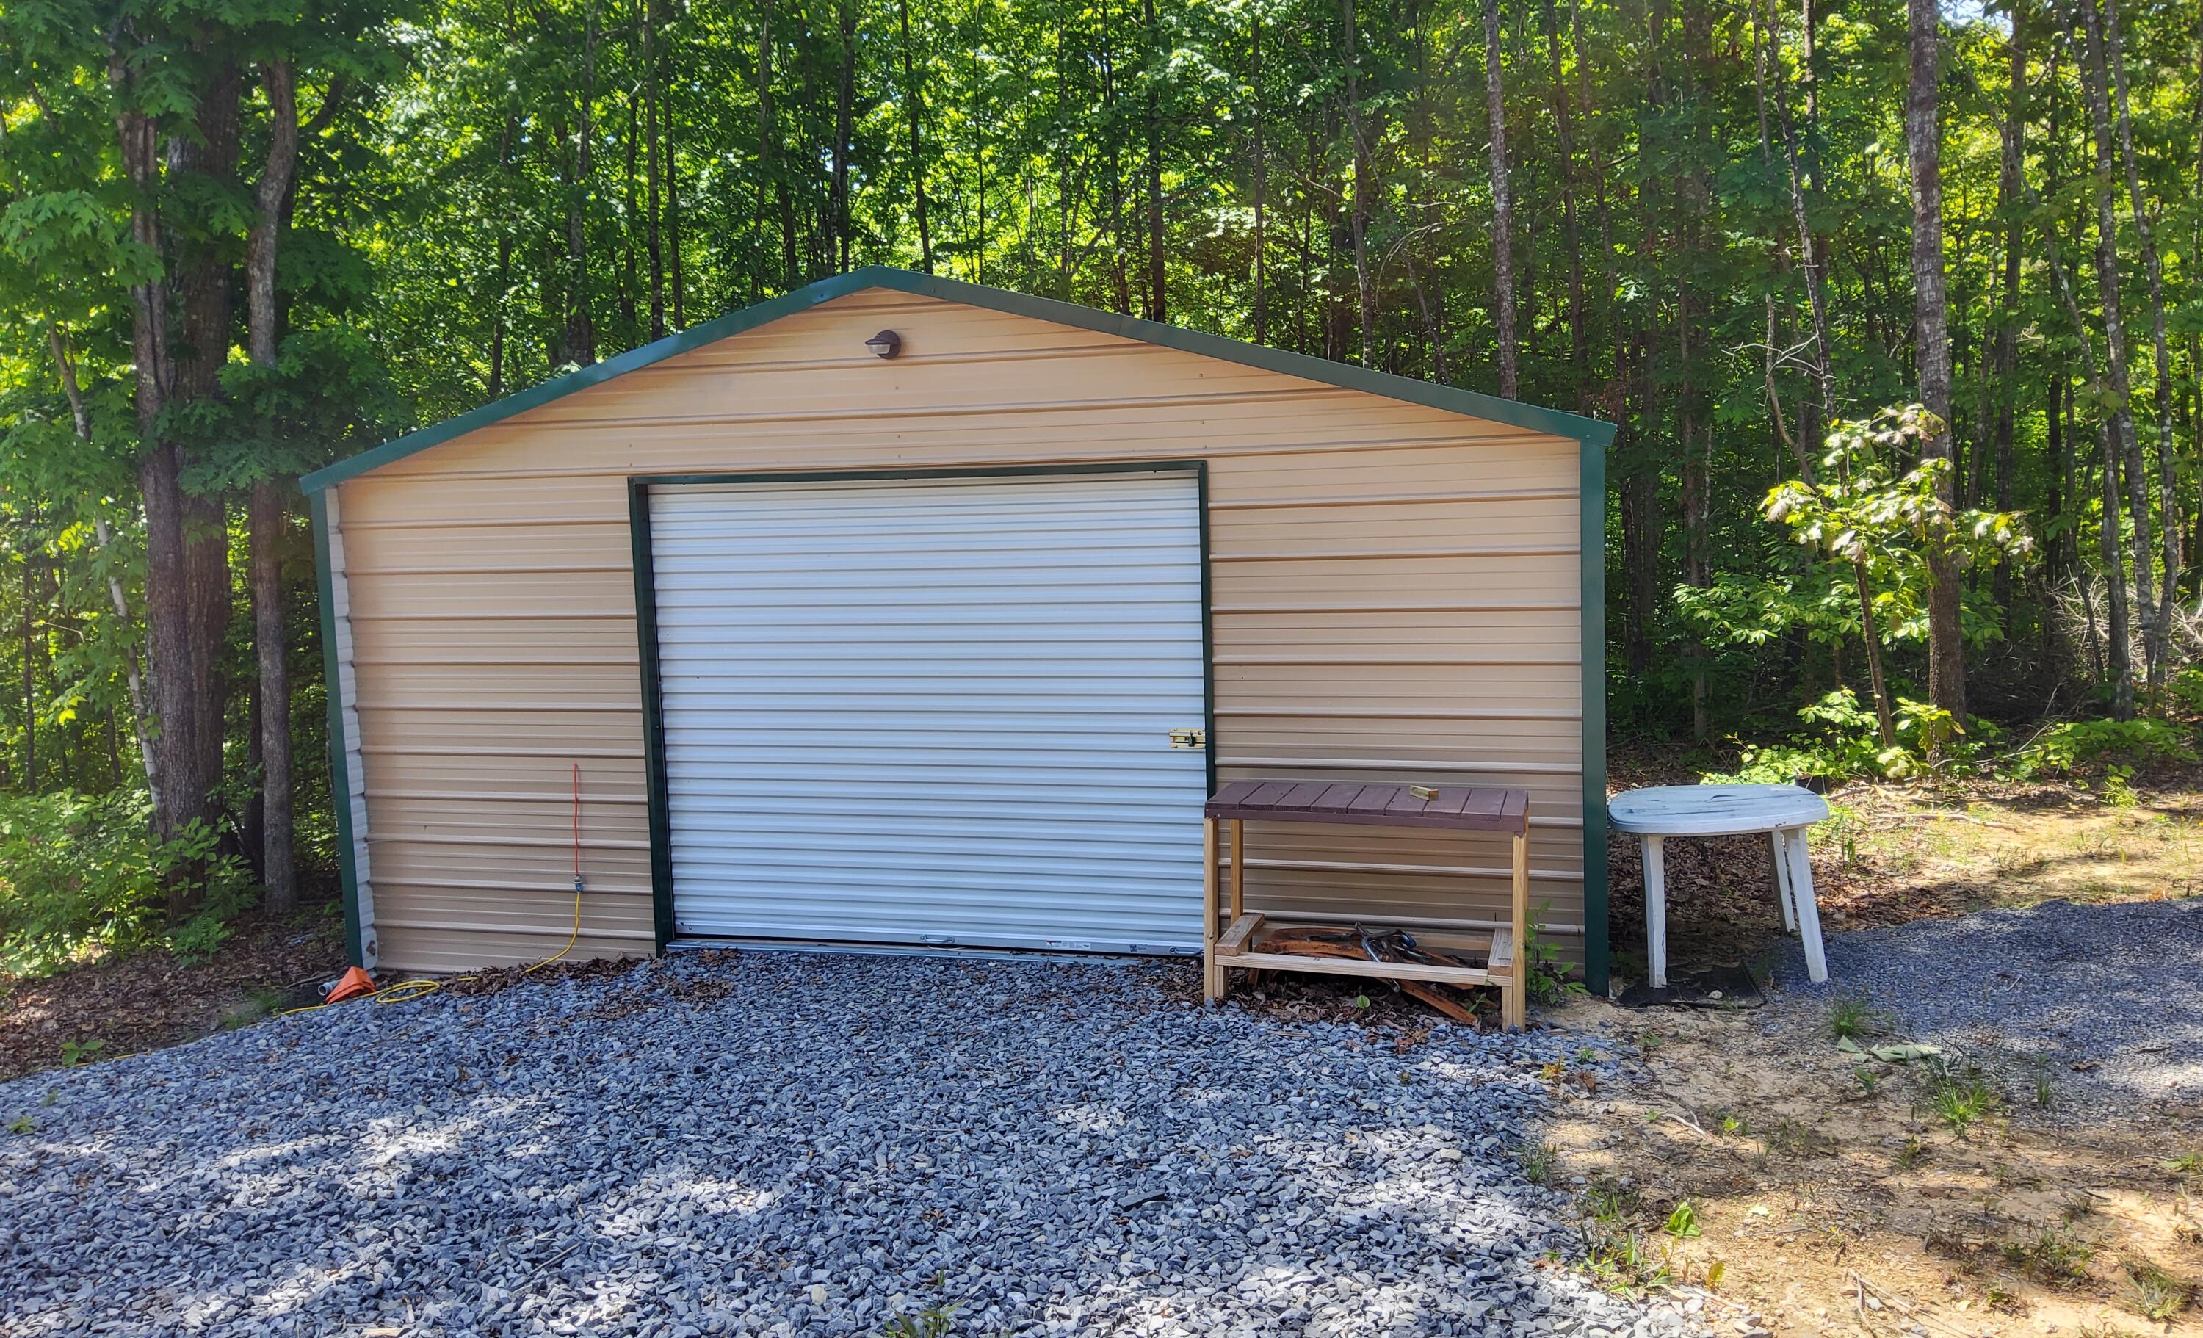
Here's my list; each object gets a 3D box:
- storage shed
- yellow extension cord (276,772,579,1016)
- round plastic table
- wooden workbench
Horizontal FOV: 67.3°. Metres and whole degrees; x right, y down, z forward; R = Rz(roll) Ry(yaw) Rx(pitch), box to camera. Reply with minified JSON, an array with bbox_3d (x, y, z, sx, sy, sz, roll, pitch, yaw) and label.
[{"bbox_3d":[-0.107,-0.541,10.684,6.217,3.297,6.534,0,7,15],"label":"storage shed"},{"bbox_3d":[-3.269,1.088,8.055,1.416,1.158,0.544,0,7,15],"label":"yellow extension cord"},{"bbox_3d":[2.669,0.921,7.137,0.886,0.703,0.886,-3,6,15],"label":"round plastic table"},{"bbox_3d":[1.099,0.916,6.738,1.233,0.804,0.578,0,7,15],"label":"wooden workbench"}]

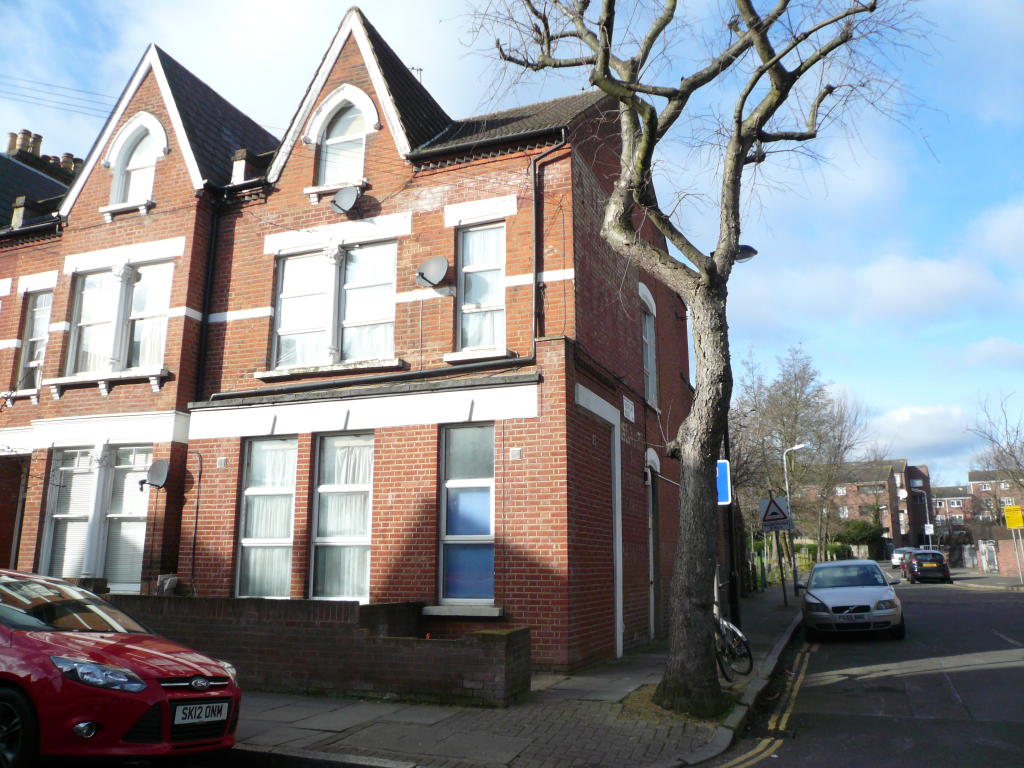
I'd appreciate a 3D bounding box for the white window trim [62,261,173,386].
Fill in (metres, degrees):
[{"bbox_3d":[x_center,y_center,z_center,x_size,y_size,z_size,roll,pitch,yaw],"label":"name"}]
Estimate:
[{"bbox_3d":[-6.281,-0.993,13.289,2.180,1.900,0.200,-5,-13,21],"label":"white window trim"}]

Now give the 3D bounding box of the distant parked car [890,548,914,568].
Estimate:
[{"bbox_3d":[29.671,13.337,63.108,1.770,1.490,4.300,-5,-13,21],"label":"distant parked car"}]

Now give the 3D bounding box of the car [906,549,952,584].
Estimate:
[{"bbox_3d":[19.145,8.431,38.154,1.730,1.470,3.970,-5,-13,21],"label":"car"}]

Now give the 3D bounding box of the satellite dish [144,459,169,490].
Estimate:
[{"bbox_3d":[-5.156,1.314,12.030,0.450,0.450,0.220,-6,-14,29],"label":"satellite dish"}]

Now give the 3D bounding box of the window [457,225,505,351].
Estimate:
[{"bbox_3d":[-0.453,-1.343,11.560,0.902,1.781,0.140,-4,-12,21],"label":"window"}]

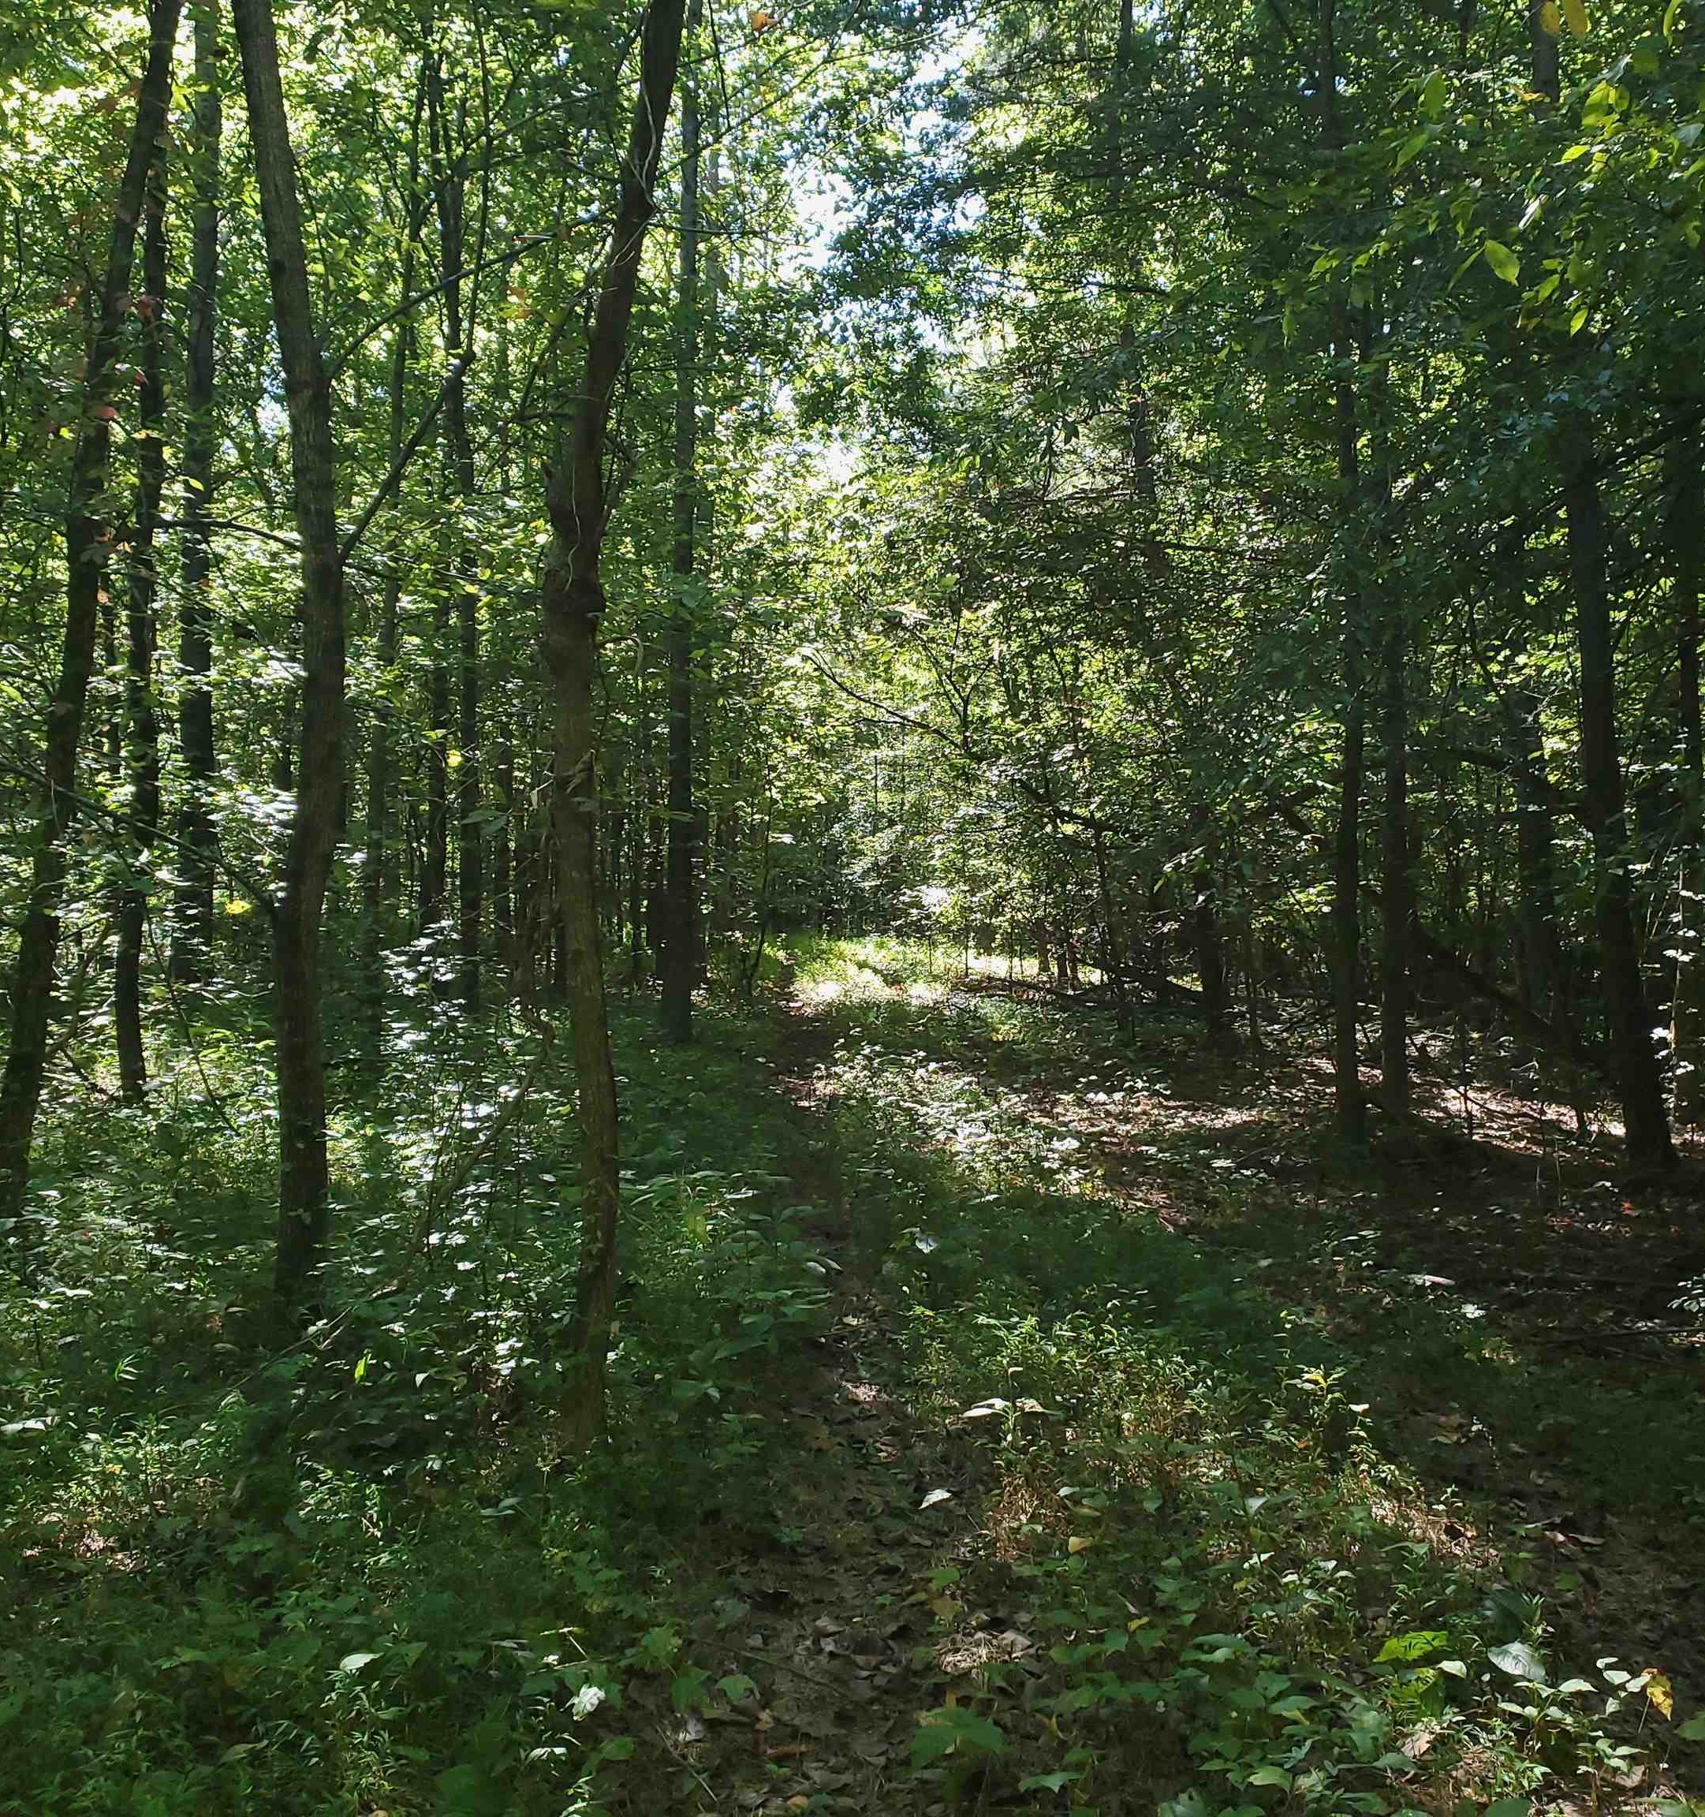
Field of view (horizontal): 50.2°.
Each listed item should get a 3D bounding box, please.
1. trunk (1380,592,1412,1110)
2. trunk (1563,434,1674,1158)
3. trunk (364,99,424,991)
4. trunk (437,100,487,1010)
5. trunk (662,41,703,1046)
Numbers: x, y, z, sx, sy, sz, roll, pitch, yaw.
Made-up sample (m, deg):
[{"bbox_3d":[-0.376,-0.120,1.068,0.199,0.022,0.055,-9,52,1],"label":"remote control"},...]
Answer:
[{"bbox_3d":[4.549,-0.494,15.265,0.200,4.360,0.200,0,-2,0],"label":"trunk"},{"bbox_3d":[4.891,-0.724,11.671,0.280,4.760,0.280,-4,-2,0],"label":"trunk"},{"bbox_3d":[-7.621,-6.059,30.221,0.360,14.970,0.360,2,-2,0],"label":"trunk"},{"bbox_3d":[-5.886,-5.141,27.199,0.360,13.470,0.360,-1,-2,0],"label":"trunk"},{"bbox_3d":[-2.162,-4.770,23.493,0.340,13.060,0.340,0,-2,0],"label":"trunk"}]

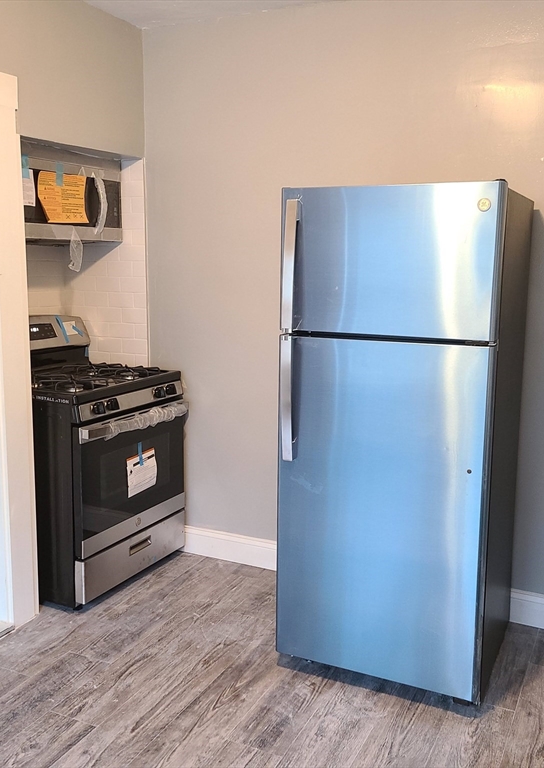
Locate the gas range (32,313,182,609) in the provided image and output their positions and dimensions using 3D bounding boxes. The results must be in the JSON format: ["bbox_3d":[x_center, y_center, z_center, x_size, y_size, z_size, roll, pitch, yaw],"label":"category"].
[{"bbox_3d":[-0.875,0.307,3.573,0.710,1.180,0.760,5,10,26],"label":"gas range"}]

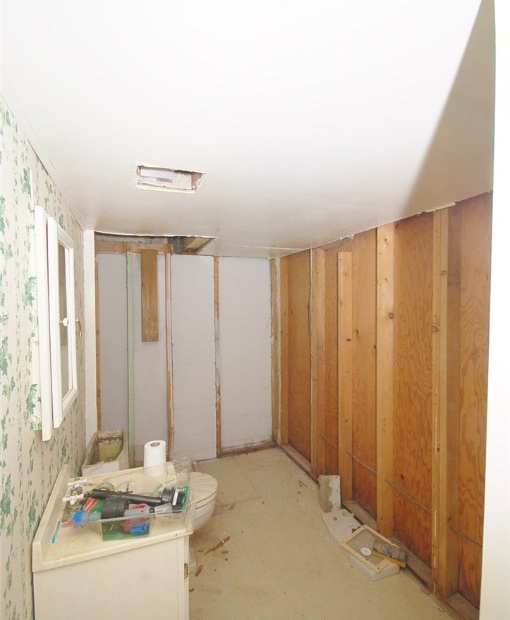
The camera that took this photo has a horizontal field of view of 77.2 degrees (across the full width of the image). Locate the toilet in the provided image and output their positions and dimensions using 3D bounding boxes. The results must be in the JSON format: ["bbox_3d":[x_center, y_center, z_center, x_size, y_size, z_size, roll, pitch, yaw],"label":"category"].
[{"bbox_3d":[-0.562,1.103,1.831,0.705,0.743,0.450,-1,1,-21],"label":"toilet"}]

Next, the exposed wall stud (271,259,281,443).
[{"bbox_3d":[0.226,0.444,3.374,0.042,1.958,0.084,-1,1,-21],"label":"exposed wall stud"}]

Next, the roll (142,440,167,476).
[{"bbox_3d":[-0.467,0.691,1.485,0.105,0.122,0.105,-1,1,-21],"label":"roll"}]

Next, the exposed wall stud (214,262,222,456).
[{"bbox_3d":[-0.372,0.462,3.143,0.041,1.980,0.083,-1,1,-21],"label":"exposed wall stud"}]

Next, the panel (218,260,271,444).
[{"bbox_3d":[-0.086,0.432,3.309,0.575,1.942,0.021,-1,1,-21],"label":"panel"}]

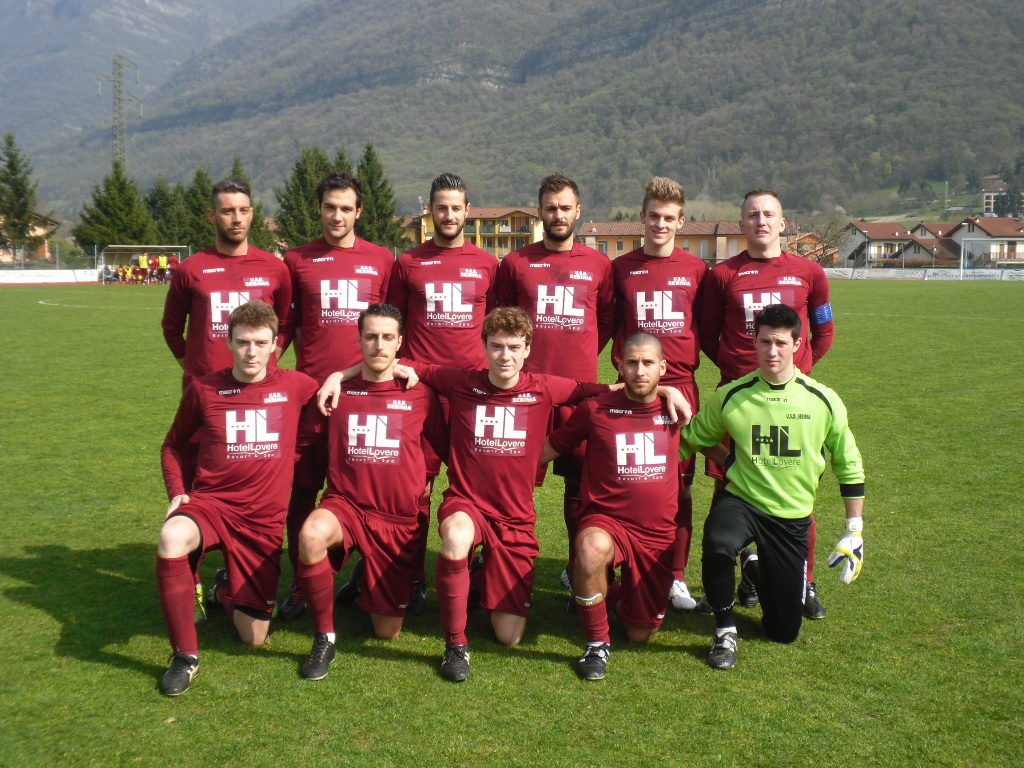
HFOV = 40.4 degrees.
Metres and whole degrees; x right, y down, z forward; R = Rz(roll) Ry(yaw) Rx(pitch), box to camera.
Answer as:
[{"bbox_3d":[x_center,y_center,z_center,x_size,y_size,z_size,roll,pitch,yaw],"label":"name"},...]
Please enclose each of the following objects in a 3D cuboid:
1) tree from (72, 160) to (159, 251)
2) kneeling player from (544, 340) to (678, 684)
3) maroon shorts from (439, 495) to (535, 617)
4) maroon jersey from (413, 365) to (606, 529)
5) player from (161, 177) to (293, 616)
[{"bbox_3d":[-27.764,-11.550,97.351,6.100,8.113,6.100,0,5,0],"label":"tree"},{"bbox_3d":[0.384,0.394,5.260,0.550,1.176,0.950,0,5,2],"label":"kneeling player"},{"bbox_3d":[-0.088,0.643,5.191,0.360,0.449,0.470,0,5,1],"label":"maroon shorts"},{"bbox_3d":[-0.017,0.243,5.335,0.760,0.623,0.320,0,5,-4],"label":"maroon jersey"},{"bbox_3d":[-1.176,0.053,5.769,0.540,1.796,0.340,-1,5,-9],"label":"player"}]

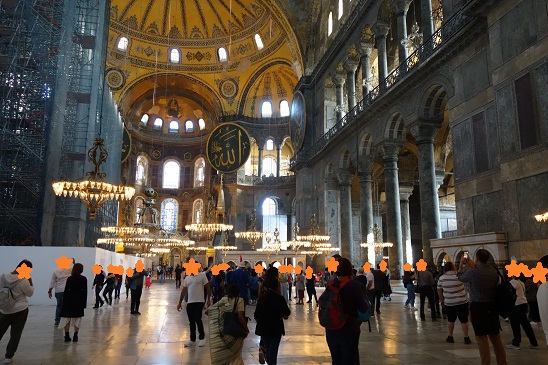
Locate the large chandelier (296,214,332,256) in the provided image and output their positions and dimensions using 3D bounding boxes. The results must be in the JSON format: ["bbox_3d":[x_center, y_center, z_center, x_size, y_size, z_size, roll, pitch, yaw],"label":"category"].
[{"bbox_3d":[3.070,3.978,32.711,2.650,3.060,2.650,0,-11,0],"label":"large chandelier"}]

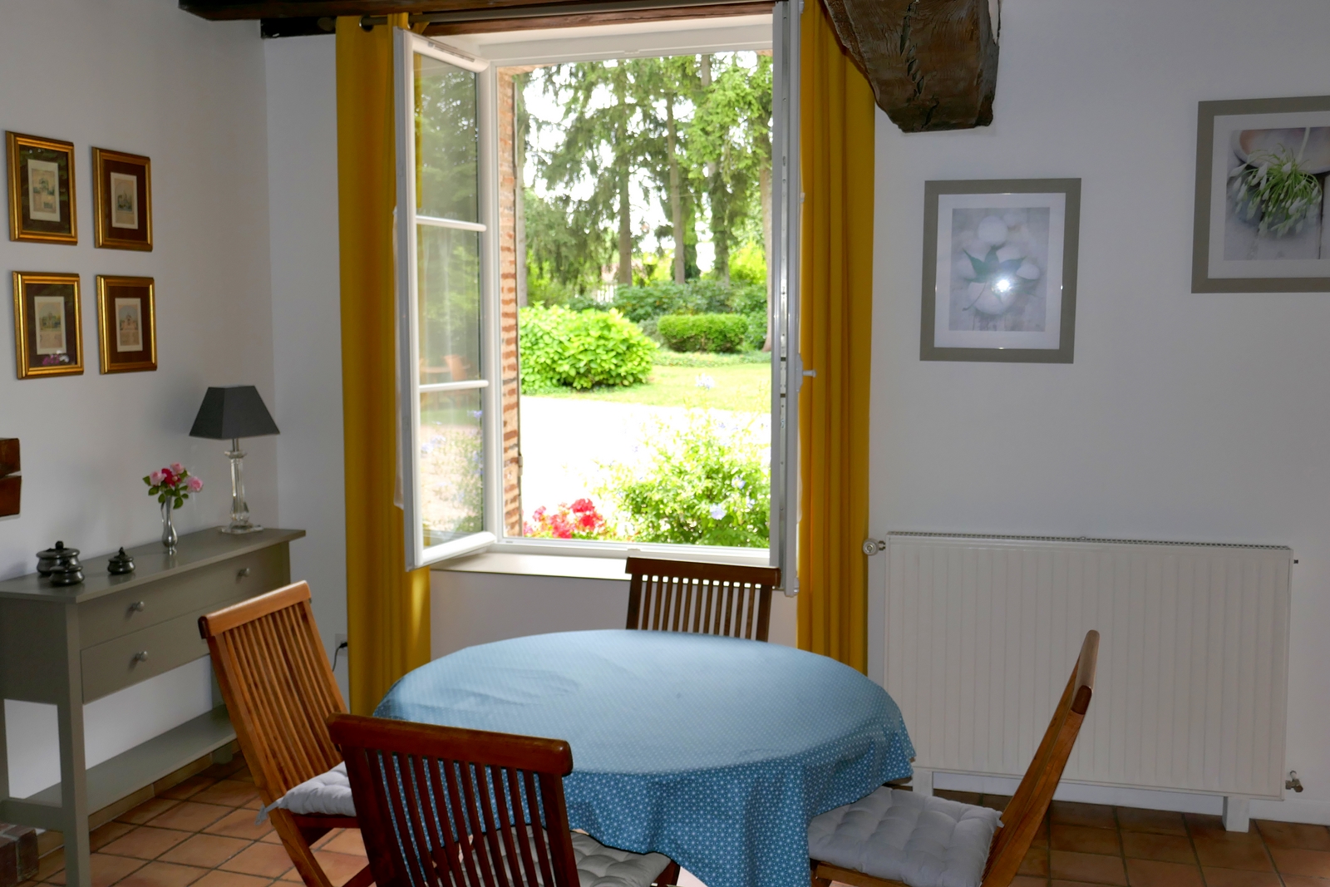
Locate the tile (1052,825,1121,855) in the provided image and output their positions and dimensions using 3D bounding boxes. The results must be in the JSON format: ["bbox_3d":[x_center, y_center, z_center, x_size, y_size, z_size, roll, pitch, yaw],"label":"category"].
[{"bbox_3d":[1.278,1.213,3.715,0.201,0.012,0.199,1,5,16],"label":"tile"}]

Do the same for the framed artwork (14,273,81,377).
[{"bbox_3d":[-1.836,-0.353,3.641,0.023,0.309,0.237,1,5,16],"label":"framed artwork"}]

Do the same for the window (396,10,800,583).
[{"bbox_3d":[-0.167,-0.501,4.360,1.380,1.940,0.620,2,6,16],"label":"window"}]

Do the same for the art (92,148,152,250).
[{"bbox_3d":[-1.717,-0.768,3.870,0.021,0.304,0.236,2,6,16],"label":"art"}]

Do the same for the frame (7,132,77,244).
[{"bbox_3d":[-1.838,-0.747,3.606,0.023,0.309,0.237,1,5,16],"label":"frame"}]

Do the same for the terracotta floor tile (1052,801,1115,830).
[{"bbox_3d":[1.335,1.194,3.920,0.199,0.012,0.196,2,6,16],"label":"terracotta floor tile"}]

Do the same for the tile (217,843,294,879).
[{"bbox_3d":[-1.171,1.227,3.580,0.198,0.012,0.193,2,6,16],"label":"tile"}]

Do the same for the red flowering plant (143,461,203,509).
[{"bbox_3d":[-1.582,0.132,3.920,0.185,0.145,0.165,-2,6,-22],"label":"red flowering plant"}]

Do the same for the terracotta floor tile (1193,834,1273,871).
[{"bbox_3d":[1.680,1.222,3.597,0.203,0.012,0.199,1,5,16],"label":"terracotta floor tile"}]

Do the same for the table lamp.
[{"bbox_3d":[-1.509,0.058,4.287,0.220,0.510,0.220,4,6,40],"label":"table lamp"}]

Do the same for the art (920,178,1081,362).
[{"bbox_3d":[1.073,-0.551,3.914,0.479,0.580,0.022,2,6,16],"label":"art"}]

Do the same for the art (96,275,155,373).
[{"bbox_3d":[-1.742,-0.385,3.959,0.023,0.309,0.237,1,5,16],"label":"art"}]

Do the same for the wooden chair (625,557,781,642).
[{"bbox_3d":[0.021,0.808,3.320,0.465,0.877,0.590,2,6,18],"label":"wooden chair"}]

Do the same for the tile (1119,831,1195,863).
[{"bbox_3d":[1.479,1.217,3.656,0.201,0.012,0.199,1,5,16],"label":"tile"}]

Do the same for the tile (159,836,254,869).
[{"bbox_3d":[-1.368,1.221,3.639,0.198,0.012,0.193,2,6,16],"label":"tile"}]

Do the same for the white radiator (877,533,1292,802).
[{"bbox_3d":[1.322,0.693,3.904,1.209,0.769,0.092,1,5,16],"label":"white radiator"}]

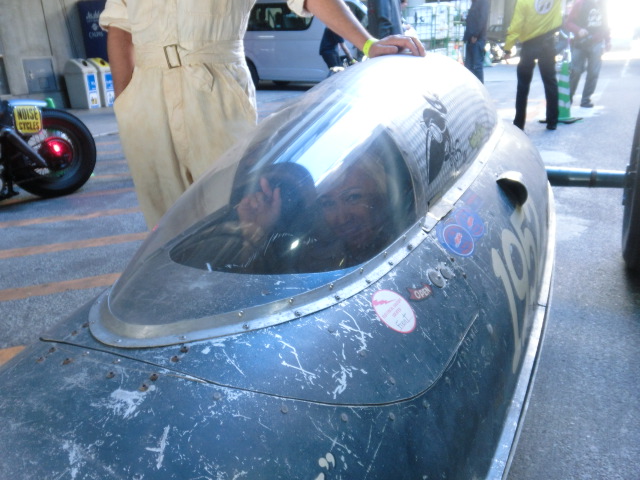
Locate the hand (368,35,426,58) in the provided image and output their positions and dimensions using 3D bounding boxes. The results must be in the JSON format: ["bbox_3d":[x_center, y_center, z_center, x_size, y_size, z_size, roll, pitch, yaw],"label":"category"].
[{"bbox_3d":[0.225,-0.561,1.500,0.165,0.075,0.100,-6,20,-6],"label":"hand"}]

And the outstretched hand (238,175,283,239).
[{"bbox_3d":[-0.124,-0.065,1.060,0.090,0.125,0.070,1,20,14],"label":"outstretched hand"}]

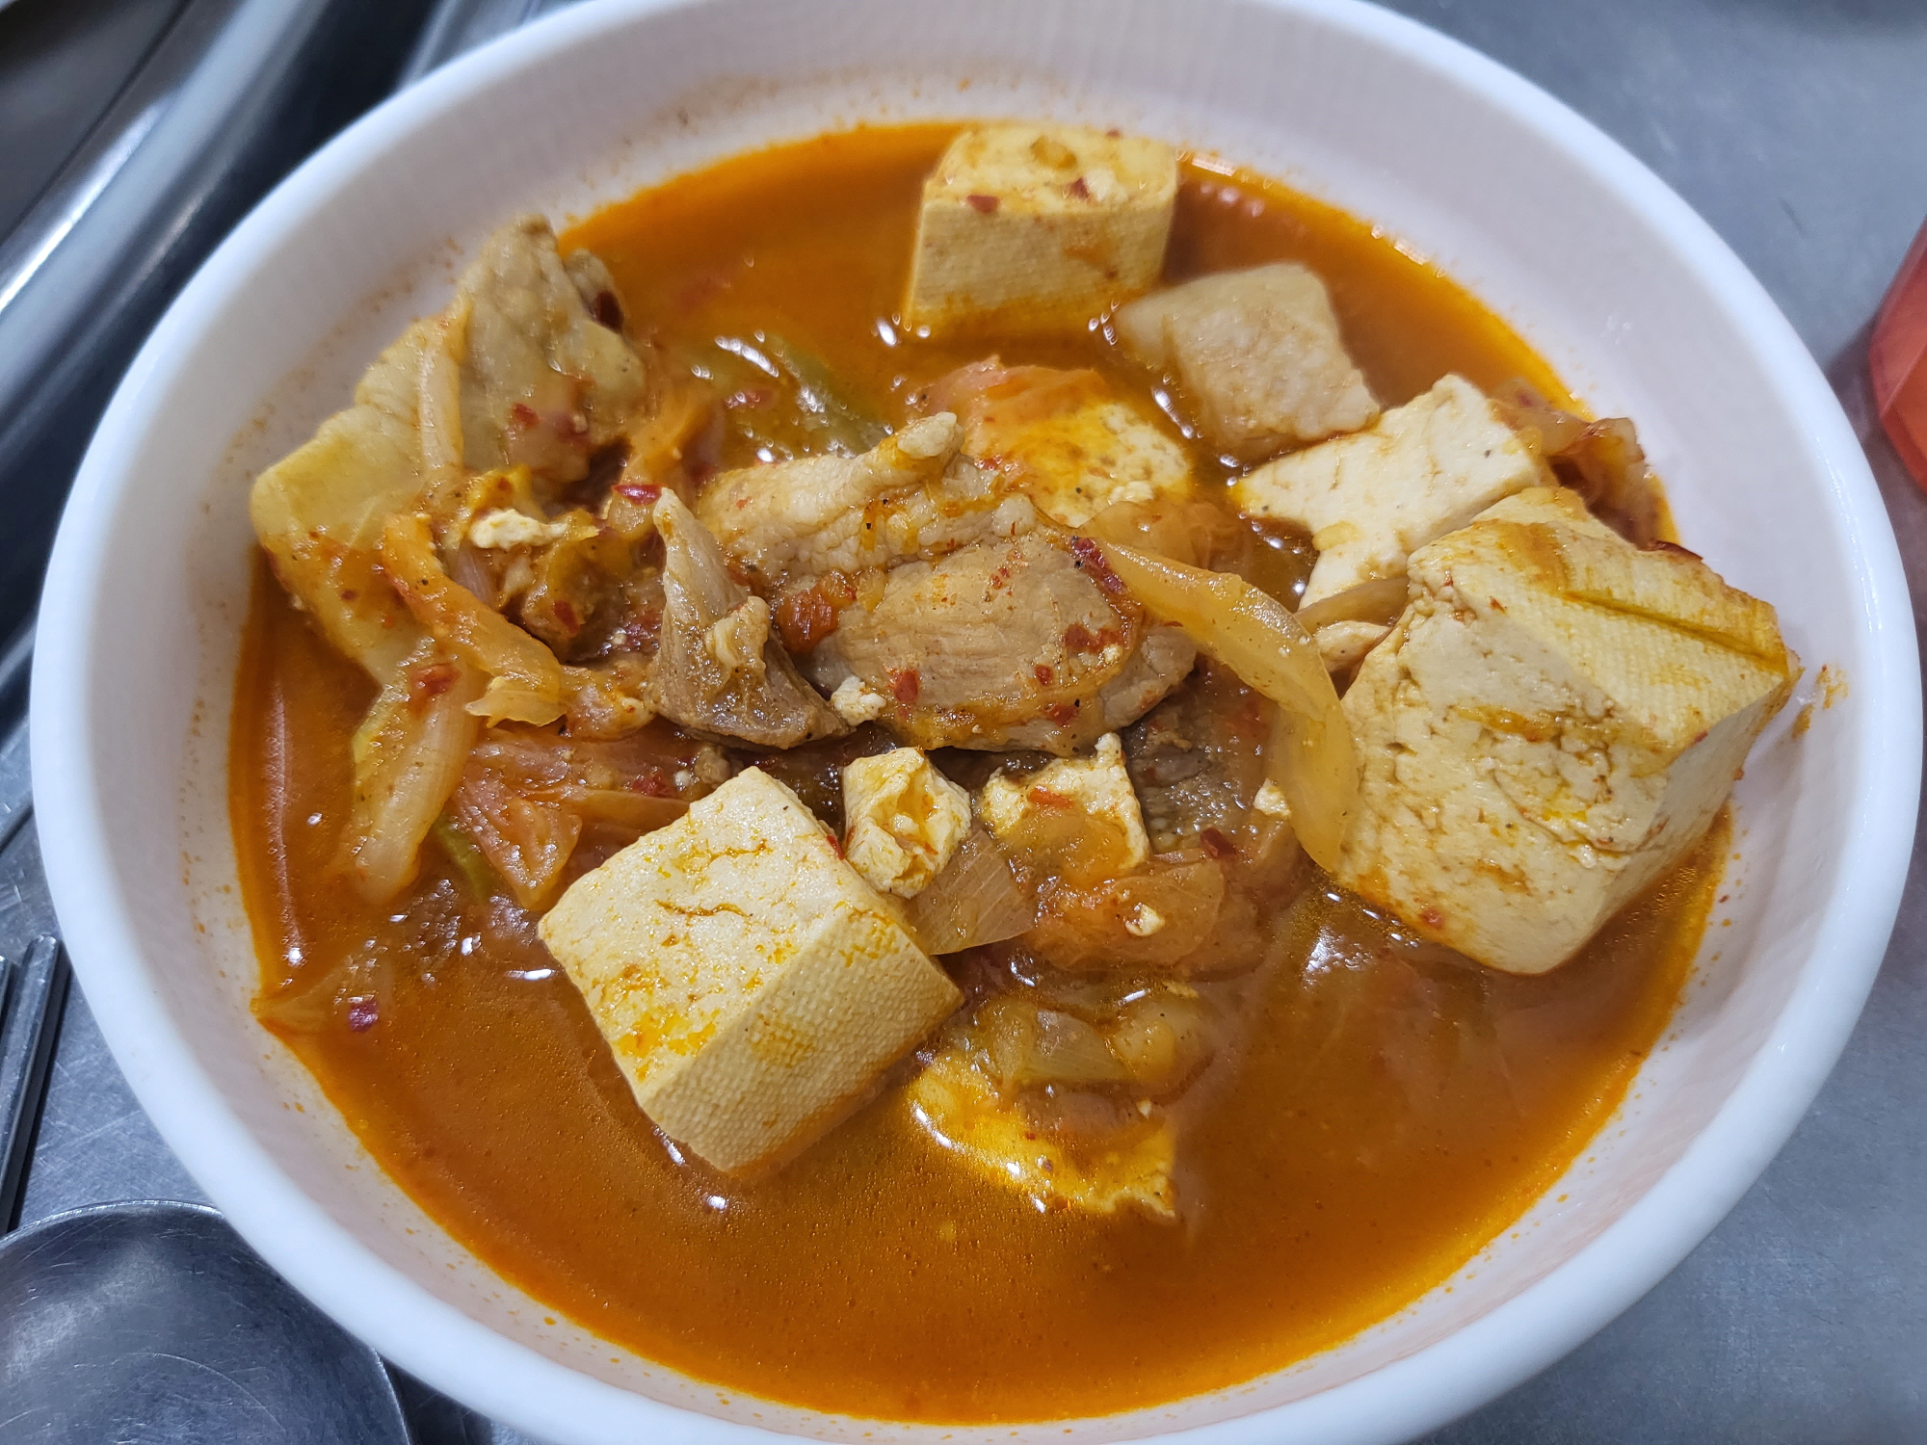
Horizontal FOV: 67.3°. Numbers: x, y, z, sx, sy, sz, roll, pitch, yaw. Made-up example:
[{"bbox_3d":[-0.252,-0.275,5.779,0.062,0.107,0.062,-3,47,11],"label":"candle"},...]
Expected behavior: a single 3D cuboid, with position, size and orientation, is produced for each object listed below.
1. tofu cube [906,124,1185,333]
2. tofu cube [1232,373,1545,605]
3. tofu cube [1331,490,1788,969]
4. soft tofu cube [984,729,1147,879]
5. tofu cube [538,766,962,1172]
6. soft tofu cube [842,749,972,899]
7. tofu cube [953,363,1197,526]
[{"bbox_3d":[0.013,-0.073,0.231,0.036,0.030,0.030,7,39,7],"label":"tofu cube"},{"bbox_3d":[0.059,-0.029,0.209,0.036,0.025,0.021,-24,64,-3],"label":"tofu cube"},{"bbox_3d":[0.073,0.001,0.176,0.025,0.039,0.036,-24,51,-20],"label":"tofu cube"},{"bbox_3d":[0.013,0.011,0.178,0.018,0.013,0.015,-15,63,-8],"label":"soft tofu cube"},{"bbox_3d":[-0.024,0.033,0.178,0.032,0.032,0.034,-42,41,-8],"label":"tofu cube"},{"bbox_3d":[-0.007,0.013,0.176,0.013,0.013,0.013,-26,65,-13],"label":"soft tofu cube"},{"bbox_3d":[0.016,-0.034,0.216,0.026,0.022,0.023,-26,65,-13],"label":"tofu cube"}]

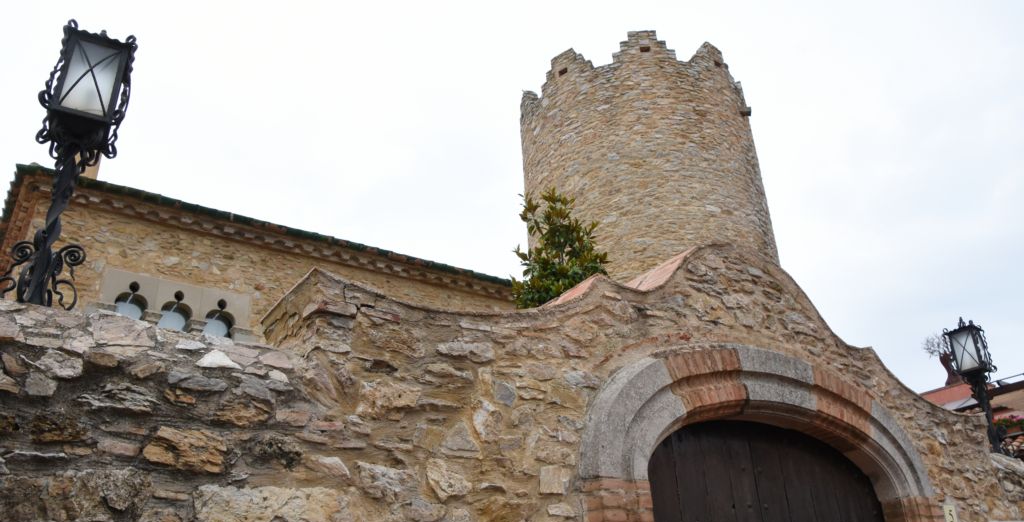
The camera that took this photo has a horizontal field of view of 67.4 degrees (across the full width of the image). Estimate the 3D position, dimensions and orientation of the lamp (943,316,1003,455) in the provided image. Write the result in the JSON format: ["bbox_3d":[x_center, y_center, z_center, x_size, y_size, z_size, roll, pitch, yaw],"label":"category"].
[{"bbox_3d":[4.016,1.042,6.609,0.290,1.170,0.290,14,-27,-34],"label":"lamp"}]

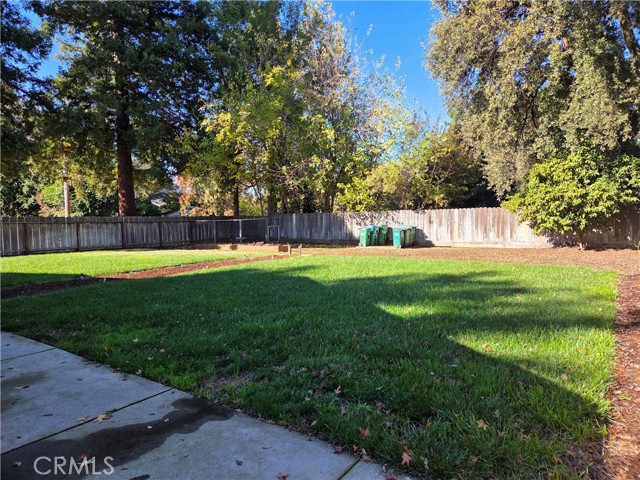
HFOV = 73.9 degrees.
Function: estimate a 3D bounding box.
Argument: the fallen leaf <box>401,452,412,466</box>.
[{"bbox_3d":[0.530,1.340,2.592,0.072,0.035,0.090,1,3,12],"label":"fallen leaf"}]

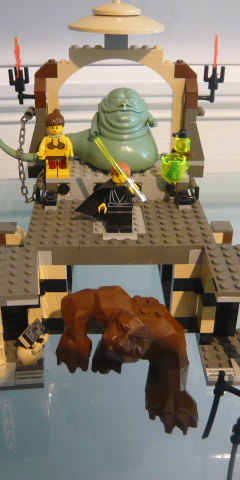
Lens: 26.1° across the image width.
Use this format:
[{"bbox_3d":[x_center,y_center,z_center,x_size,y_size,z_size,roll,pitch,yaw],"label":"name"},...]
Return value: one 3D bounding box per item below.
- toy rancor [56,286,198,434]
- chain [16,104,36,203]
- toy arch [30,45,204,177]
[{"bbox_3d":[0.009,0.055,0.285,0.091,0.058,0.052,17,33,27],"label":"toy rancor"},{"bbox_3d":[-0.064,-0.059,0.356,0.014,0.059,0.018,0,29,-2],"label":"chain"},{"bbox_3d":[-0.003,-0.089,0.365,0.128,0.091,0.016,0,29,-2],"label":"toy arch"}]

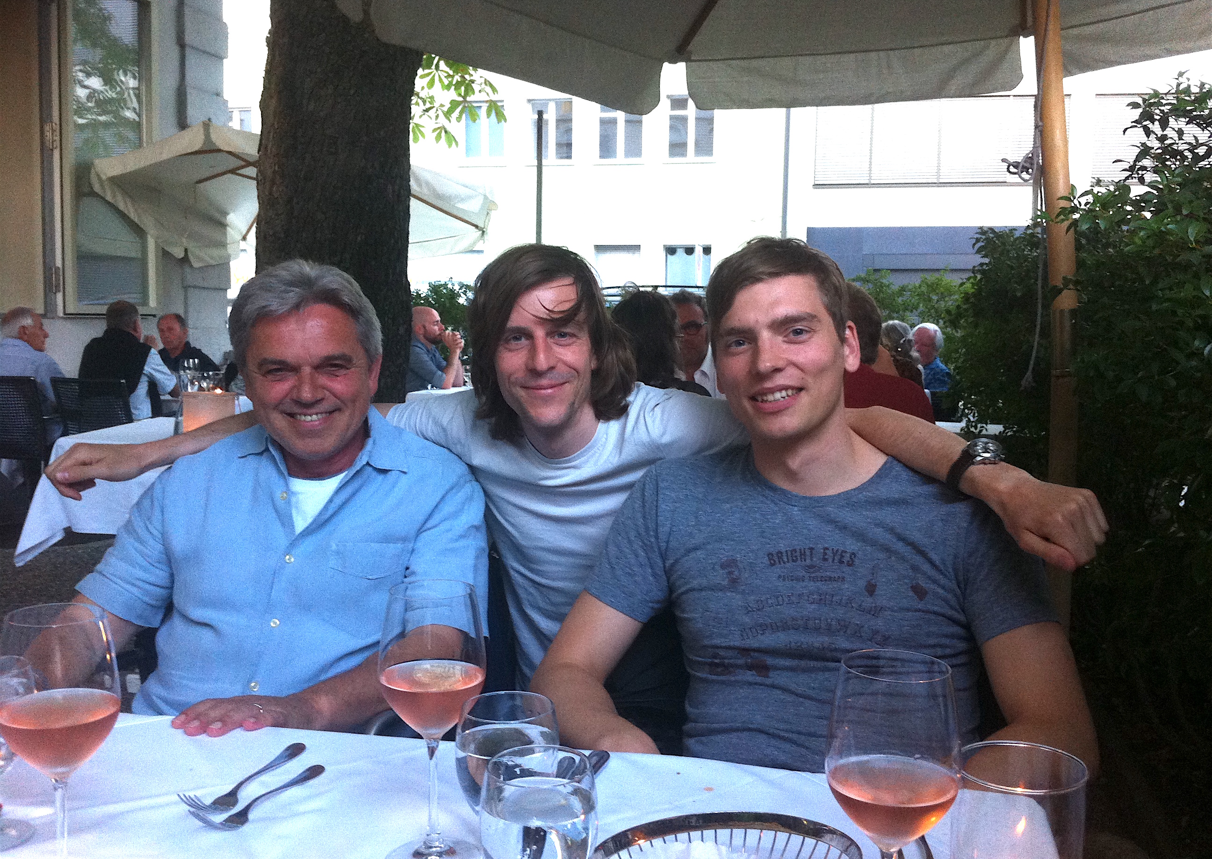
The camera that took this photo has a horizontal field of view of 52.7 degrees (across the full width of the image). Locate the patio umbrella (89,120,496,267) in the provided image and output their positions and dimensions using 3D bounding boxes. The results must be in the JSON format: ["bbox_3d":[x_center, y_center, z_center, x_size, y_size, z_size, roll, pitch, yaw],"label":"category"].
[{"bbox_3d":[-1.975,-0.755,7.566,2.300,2.400,2.300,-4,7,-44],"label":"patio umbrella"}]

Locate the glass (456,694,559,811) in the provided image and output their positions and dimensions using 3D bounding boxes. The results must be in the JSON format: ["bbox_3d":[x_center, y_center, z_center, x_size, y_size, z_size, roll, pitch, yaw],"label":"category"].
[{"bbox_3d":[-0.086,0.296,1.062,0.090,0.104,0.090,1,5,0],"label":"glass"}]

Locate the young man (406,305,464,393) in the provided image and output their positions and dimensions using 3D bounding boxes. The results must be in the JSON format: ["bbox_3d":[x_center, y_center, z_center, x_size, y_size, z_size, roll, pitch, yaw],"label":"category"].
[{"bbox_3d":[-1.168,-0.128,7.272,0.820,1.240,0.520,2,6,13],"label":"young man"}]

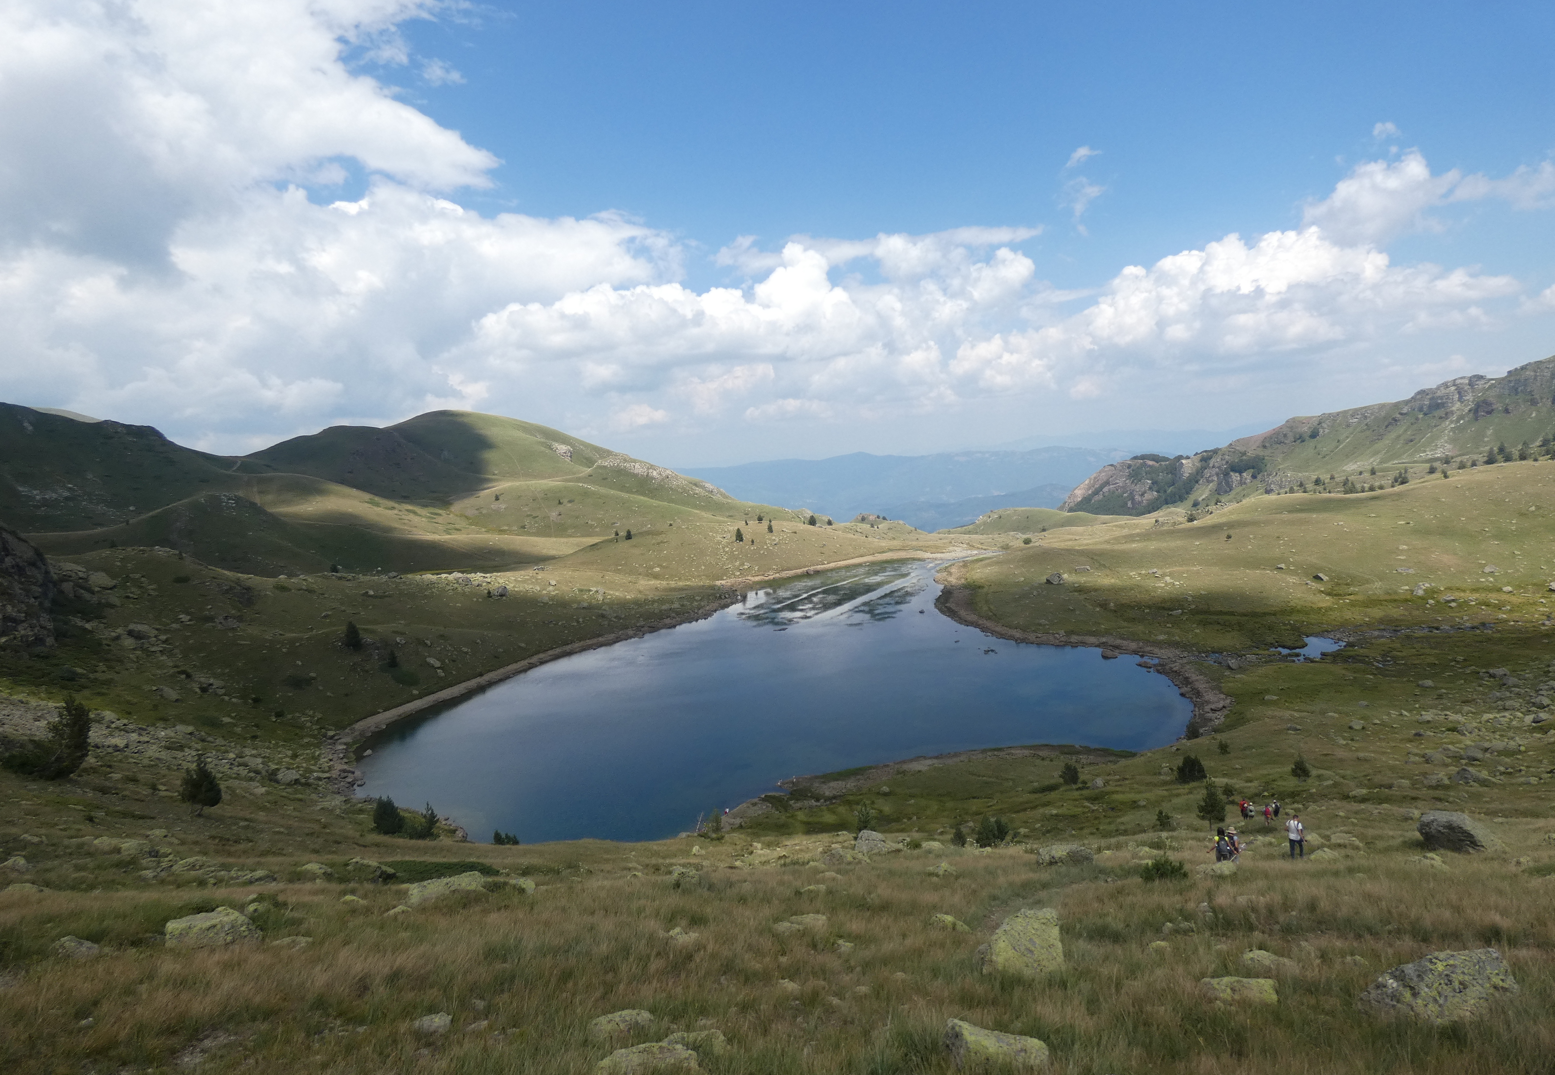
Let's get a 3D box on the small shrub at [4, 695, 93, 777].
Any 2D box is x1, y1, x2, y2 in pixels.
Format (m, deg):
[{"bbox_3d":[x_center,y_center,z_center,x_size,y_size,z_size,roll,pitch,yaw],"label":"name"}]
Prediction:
[{"bbox_3d":[-60.191,16.461,74.000,6.100,6.800,4.800,-5,8,-40],"label":"small shrub"}]

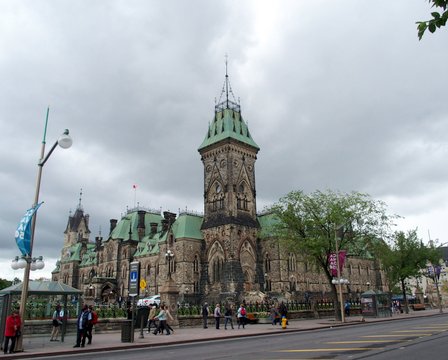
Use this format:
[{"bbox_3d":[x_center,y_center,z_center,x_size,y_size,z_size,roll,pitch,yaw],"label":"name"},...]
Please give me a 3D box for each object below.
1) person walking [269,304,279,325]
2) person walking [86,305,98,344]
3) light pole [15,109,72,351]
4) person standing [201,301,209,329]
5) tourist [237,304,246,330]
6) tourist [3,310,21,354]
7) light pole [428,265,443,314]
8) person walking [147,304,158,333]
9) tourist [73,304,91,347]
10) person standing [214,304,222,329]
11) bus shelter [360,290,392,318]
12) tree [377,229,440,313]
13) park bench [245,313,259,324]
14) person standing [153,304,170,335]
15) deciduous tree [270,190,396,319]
[{"bbox_3d":[4.064,10.886,31.587,0.500,1.660,0.520,16,-24,-42],"label":"person walking"},{"bbox_3d":[-6.117,6.691,17.983,0.550,1.699,0.500,11,-21,-33],"label":"person walking"},{"bbox_3d":[-8.366,1.664,17.625,1.600,11.200,2.400,16,-24,-42],"label":"light pole"},{"bbox_3d":[-1.364,9.471,27.166,0.520,1.719,0.360,-5,-18,14],"label":"person standing"},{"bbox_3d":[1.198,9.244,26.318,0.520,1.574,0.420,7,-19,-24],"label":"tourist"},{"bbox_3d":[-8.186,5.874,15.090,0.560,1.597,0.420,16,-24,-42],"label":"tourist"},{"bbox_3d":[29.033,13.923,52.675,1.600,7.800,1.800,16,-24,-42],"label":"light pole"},{"bbox_3d":[-4.298,8.450,23.691,0.620,1.685,0.500,9,-20,-29],"label":"person walking"},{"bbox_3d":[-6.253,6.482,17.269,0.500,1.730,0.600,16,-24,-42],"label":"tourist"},{"bbox_3d":[-0.391,9.848,28.069,0.520,1.660,0.450,-11,-20,30],"label":"person standing"},{"bbox_3d":[15.818,12.864,40.409,3.700,2.627,1.662,16,-24,-42],"label":"bus shelter"},{"bbox_3d":[21.988,11.014,47.996,7.400,10.498,7.400,16,-24,-42],"label":"tree"},{"bbox_3d":[2.371,12.080,33.941,1.500,0.870,0.650,16,-24,-42],"label":"park bench"},{"bbox_3d":[-3.750,8.509,23.669,0.750,1.660,0.550,16,-24,-42],"label":"person standing"},{"bbox_3d":[10.768,7.276,39.329,11.500,13.000,11.500,16,-24,-42],"label":"deciduous tree"}]

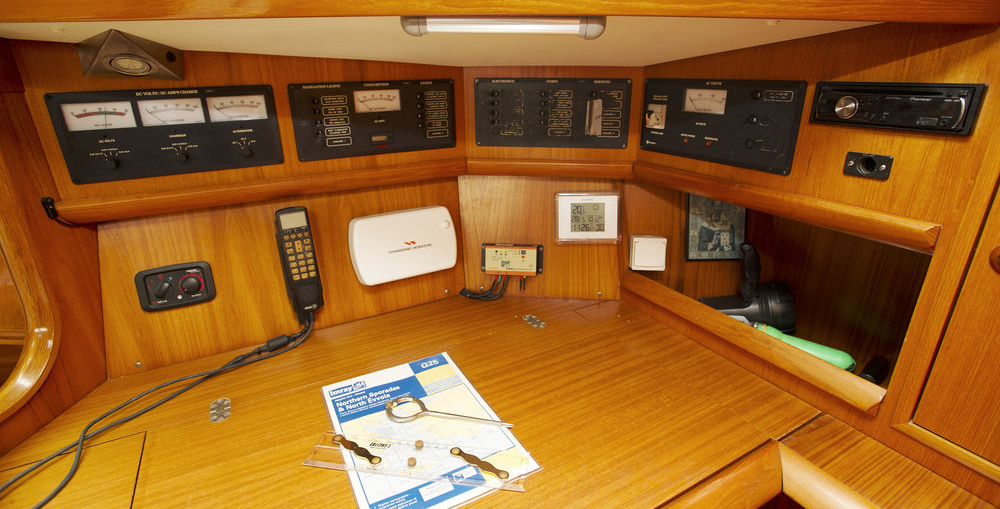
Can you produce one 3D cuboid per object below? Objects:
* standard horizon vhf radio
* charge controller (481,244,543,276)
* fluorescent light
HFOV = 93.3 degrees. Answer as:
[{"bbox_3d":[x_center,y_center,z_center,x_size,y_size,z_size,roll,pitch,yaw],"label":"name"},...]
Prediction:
[{"bbox_3d":[-0.408,0.020,0.964,0.056,0.226,0.060,-13,19,-27],"label":"standard horizon vhf radio"},{"bbox_3d":[0.030,0.016,1.166,0.152,0.075,0.034,1,18,6],"label":"charge controller"},{"bbox_3d":[0.004,-0.290,0.590,0.257,0.037,0.041,-1,15,-6],"label":"fluorescent light"}]

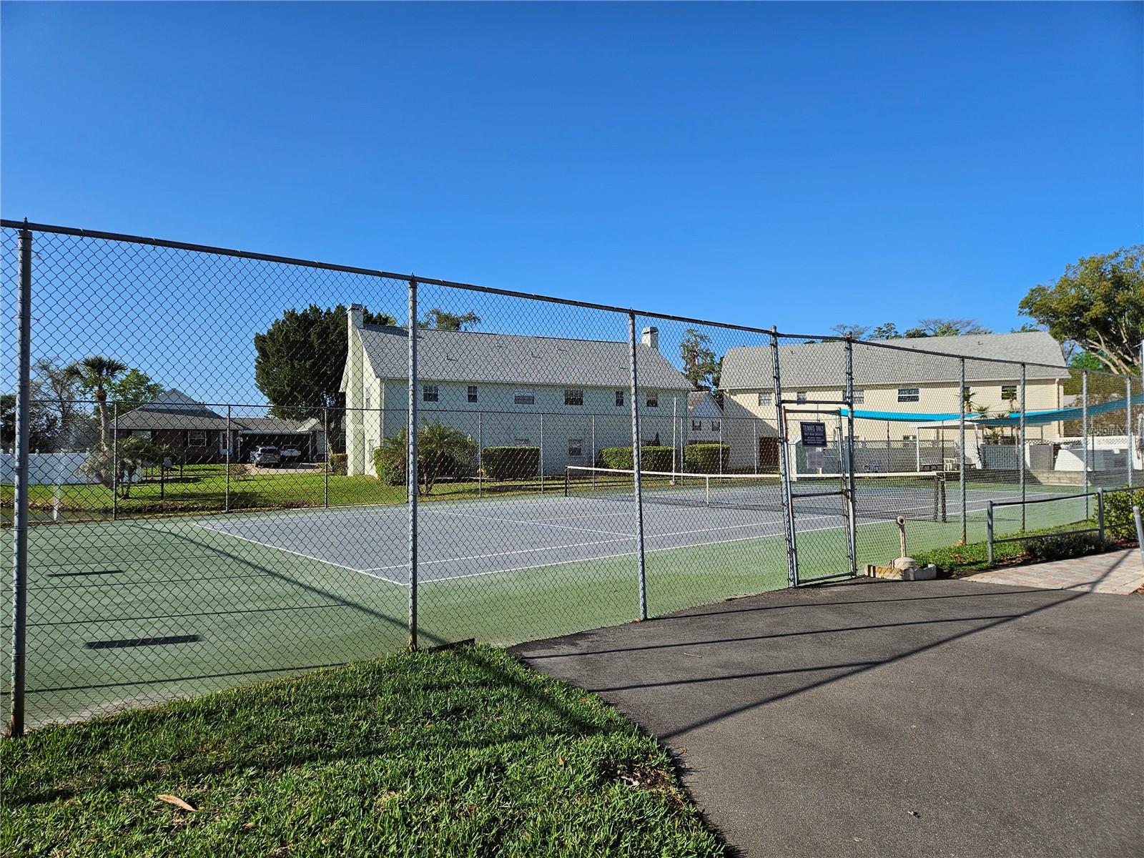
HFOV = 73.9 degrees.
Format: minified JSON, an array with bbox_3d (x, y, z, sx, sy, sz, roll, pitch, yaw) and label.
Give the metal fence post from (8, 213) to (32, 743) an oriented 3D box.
[{"bbox_3d":[-3.288,0.302,4.540,0.075,3.030,0.075,1,-2,-39],"label":"metal fence post"}]

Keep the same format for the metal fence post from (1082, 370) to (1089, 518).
[{"bbox_3d":[10.614,0.323,15.700,0.065,3.050,0.065,1,-2,-39],"label":"metal fence post"}]

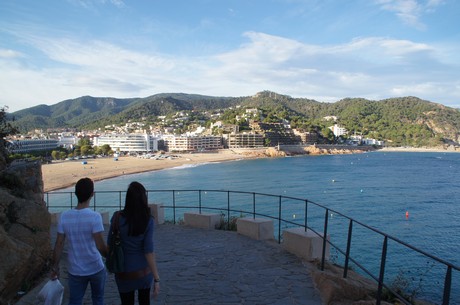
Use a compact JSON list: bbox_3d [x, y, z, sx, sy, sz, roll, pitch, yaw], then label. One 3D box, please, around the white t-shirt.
[{"bbox_3d":[-1.460,0.880,3.370,0.450,0.660,0.260,0,3,-8],"label":"white t-shirt"}]

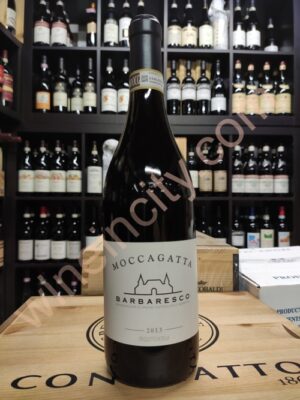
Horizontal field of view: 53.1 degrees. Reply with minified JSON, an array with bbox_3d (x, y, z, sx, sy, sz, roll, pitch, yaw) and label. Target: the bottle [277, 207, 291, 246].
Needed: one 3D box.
[{"bbox_3d":[0.741,0.182,1.670,0.075,0.295,0.075,0,0,-3],"label":"bottle"}]

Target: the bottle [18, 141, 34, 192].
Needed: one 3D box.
[{"bbox_3d":[-0.649,-0.164,1.590,0.081,0.296,0.081,0,0,-3],"label":"bottle"}]

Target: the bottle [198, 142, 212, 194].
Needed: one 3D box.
[{"bbox_3d":[0.304,-0.167,1.656,0.076,0.299,0.076,0,0,-2],"label":"bottle"}]

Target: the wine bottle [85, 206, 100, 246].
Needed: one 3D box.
[{"bbox_3d":[-0.306,0.182,1.638,0.080,0.297,0.080,0,0,-2],"label":"wine bottle"}]

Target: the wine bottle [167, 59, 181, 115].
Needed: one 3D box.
[{"bbox_3d":[0.135,-0.612,1.651,0.075,0.312,0.075,0,2,-3],"label":"wine bottle"}]

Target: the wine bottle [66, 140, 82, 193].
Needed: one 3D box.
[{"bbox_3d":[-0.402,-0.171,1.609,0.080,0.302,0.080,0,0,-2],"label":"wine bottle"}]

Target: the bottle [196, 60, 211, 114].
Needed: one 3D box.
[{"bbox_3d":[0.298,-0.613,1.659,0.075,0.312,0.075,0,2,-3],"label":"bottle"}]

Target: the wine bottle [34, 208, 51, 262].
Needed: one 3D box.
[{"bbox_3d":[-0.572,0.178,1.605,0.080,0.303,0.080,0,0,-2],"label":"wine bottle"}]

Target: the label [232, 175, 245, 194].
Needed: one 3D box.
[{"bbox_3d":[0.488,-0.086,1.658,0.075,0.102,0.025,0,2,-3],"label":"label"}]

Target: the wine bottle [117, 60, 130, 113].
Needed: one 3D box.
[{"bbox_3d":[-0.132,-0.610,1.617,0.081,0.307,0.081,0,0,-2],"label":"wine bottle"}]

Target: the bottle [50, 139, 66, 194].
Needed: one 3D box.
[{"bbox_3d":[-0.488,-0.164,1.598,0.081,0.296,0.081,0,0,-3],"label":"bottle"}]

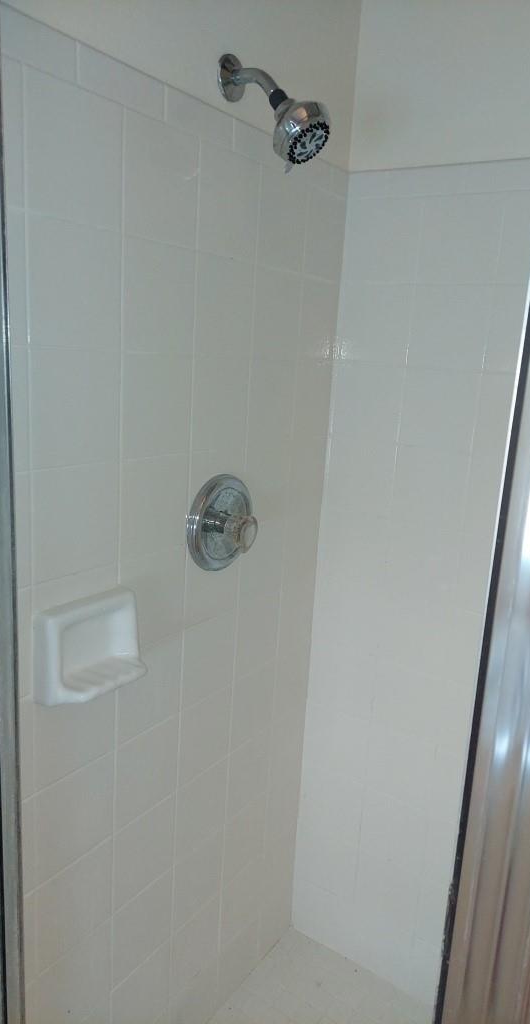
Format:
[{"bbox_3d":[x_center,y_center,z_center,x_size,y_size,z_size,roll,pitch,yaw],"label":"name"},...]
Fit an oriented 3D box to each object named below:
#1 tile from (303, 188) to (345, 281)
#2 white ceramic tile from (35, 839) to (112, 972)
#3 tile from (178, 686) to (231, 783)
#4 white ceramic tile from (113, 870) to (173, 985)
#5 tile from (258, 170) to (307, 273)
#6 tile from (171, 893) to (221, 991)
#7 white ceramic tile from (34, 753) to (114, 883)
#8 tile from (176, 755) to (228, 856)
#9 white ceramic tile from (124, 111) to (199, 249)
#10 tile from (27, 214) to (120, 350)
[{"bbox_3d":[0.112,-0.527,1.362,0.009,0.152,0.135,12,15,33],"label":"tile"},{"bbox_3d":[-0.296,0.610,1.111,0.009,0.152,0.152,12,15,33],"label":"white ceramic tile"},{"bbox_3d":[-0.111,0.411,1.315,0.009,0.150,0.149,12,15,34],"label":"tile"},{"bbox_3d":[-0.216,0.730,1.261,0.009,0.150,0.149,12,15,34],"label":"white ceramic tile"},{"bbox_3d":[0.030,-0.505,1.245,0.009,0.152,0.152,12,15,33],"label":"tile"},{"bbox_3d":[-0.140,0.862,1.429,0.009,0.152,0.152,12,15,33],"label":"tile"},{"bbox_3d":[-0.287,0.459,1.079,0.009,0.152,0.152,12,15,33],"label":"white ceramic tile"},{"bbox_3d":[-0.120,0.559,1.349,0.009,0.150,0.149,12,15,34],"label":"tile"},{"bbox_3d":[-0.144,-0.458,0.994,0.009,0.151,0.151,12,15,33],"label":"white ceramic tile"},{"bbox_3d":[-0.241,-0.287,0.906,0.009,0.152,0.152,12,15,33],"label":"tile"}]

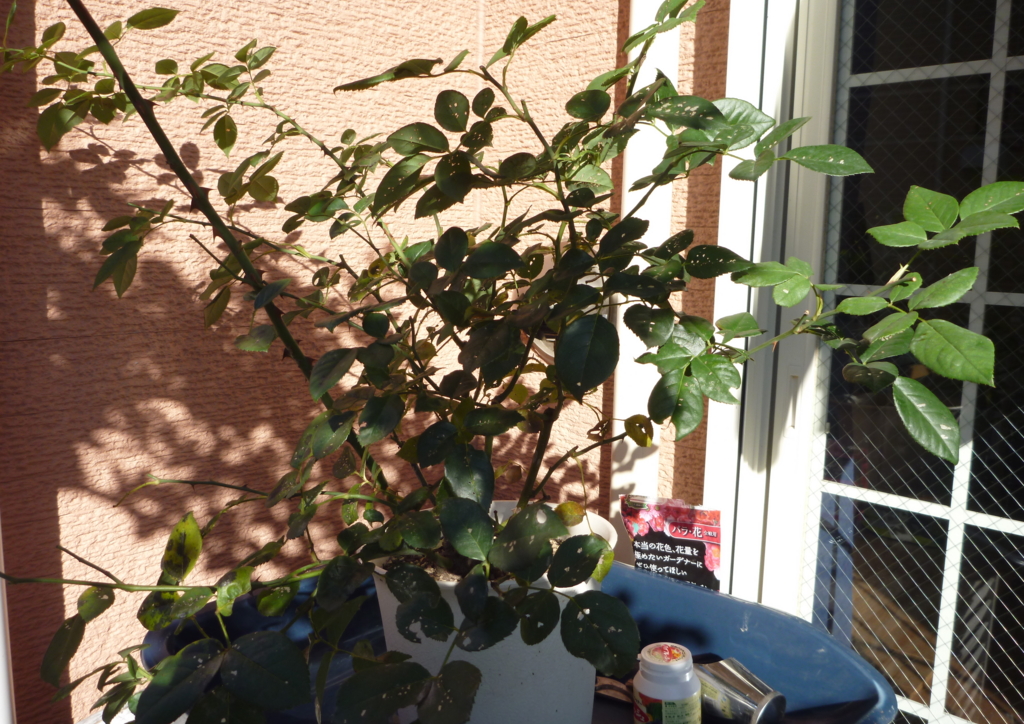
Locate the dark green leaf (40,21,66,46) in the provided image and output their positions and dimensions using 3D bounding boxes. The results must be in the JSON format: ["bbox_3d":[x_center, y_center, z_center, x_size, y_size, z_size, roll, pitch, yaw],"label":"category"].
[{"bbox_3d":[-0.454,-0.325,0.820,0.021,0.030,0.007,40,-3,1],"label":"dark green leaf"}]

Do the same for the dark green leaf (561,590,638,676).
[{"bbox_3d":[0.072,0.226,0.690,0.061,0.078,0.012,-28,-12,-17],"label":"dark green leaf"}]

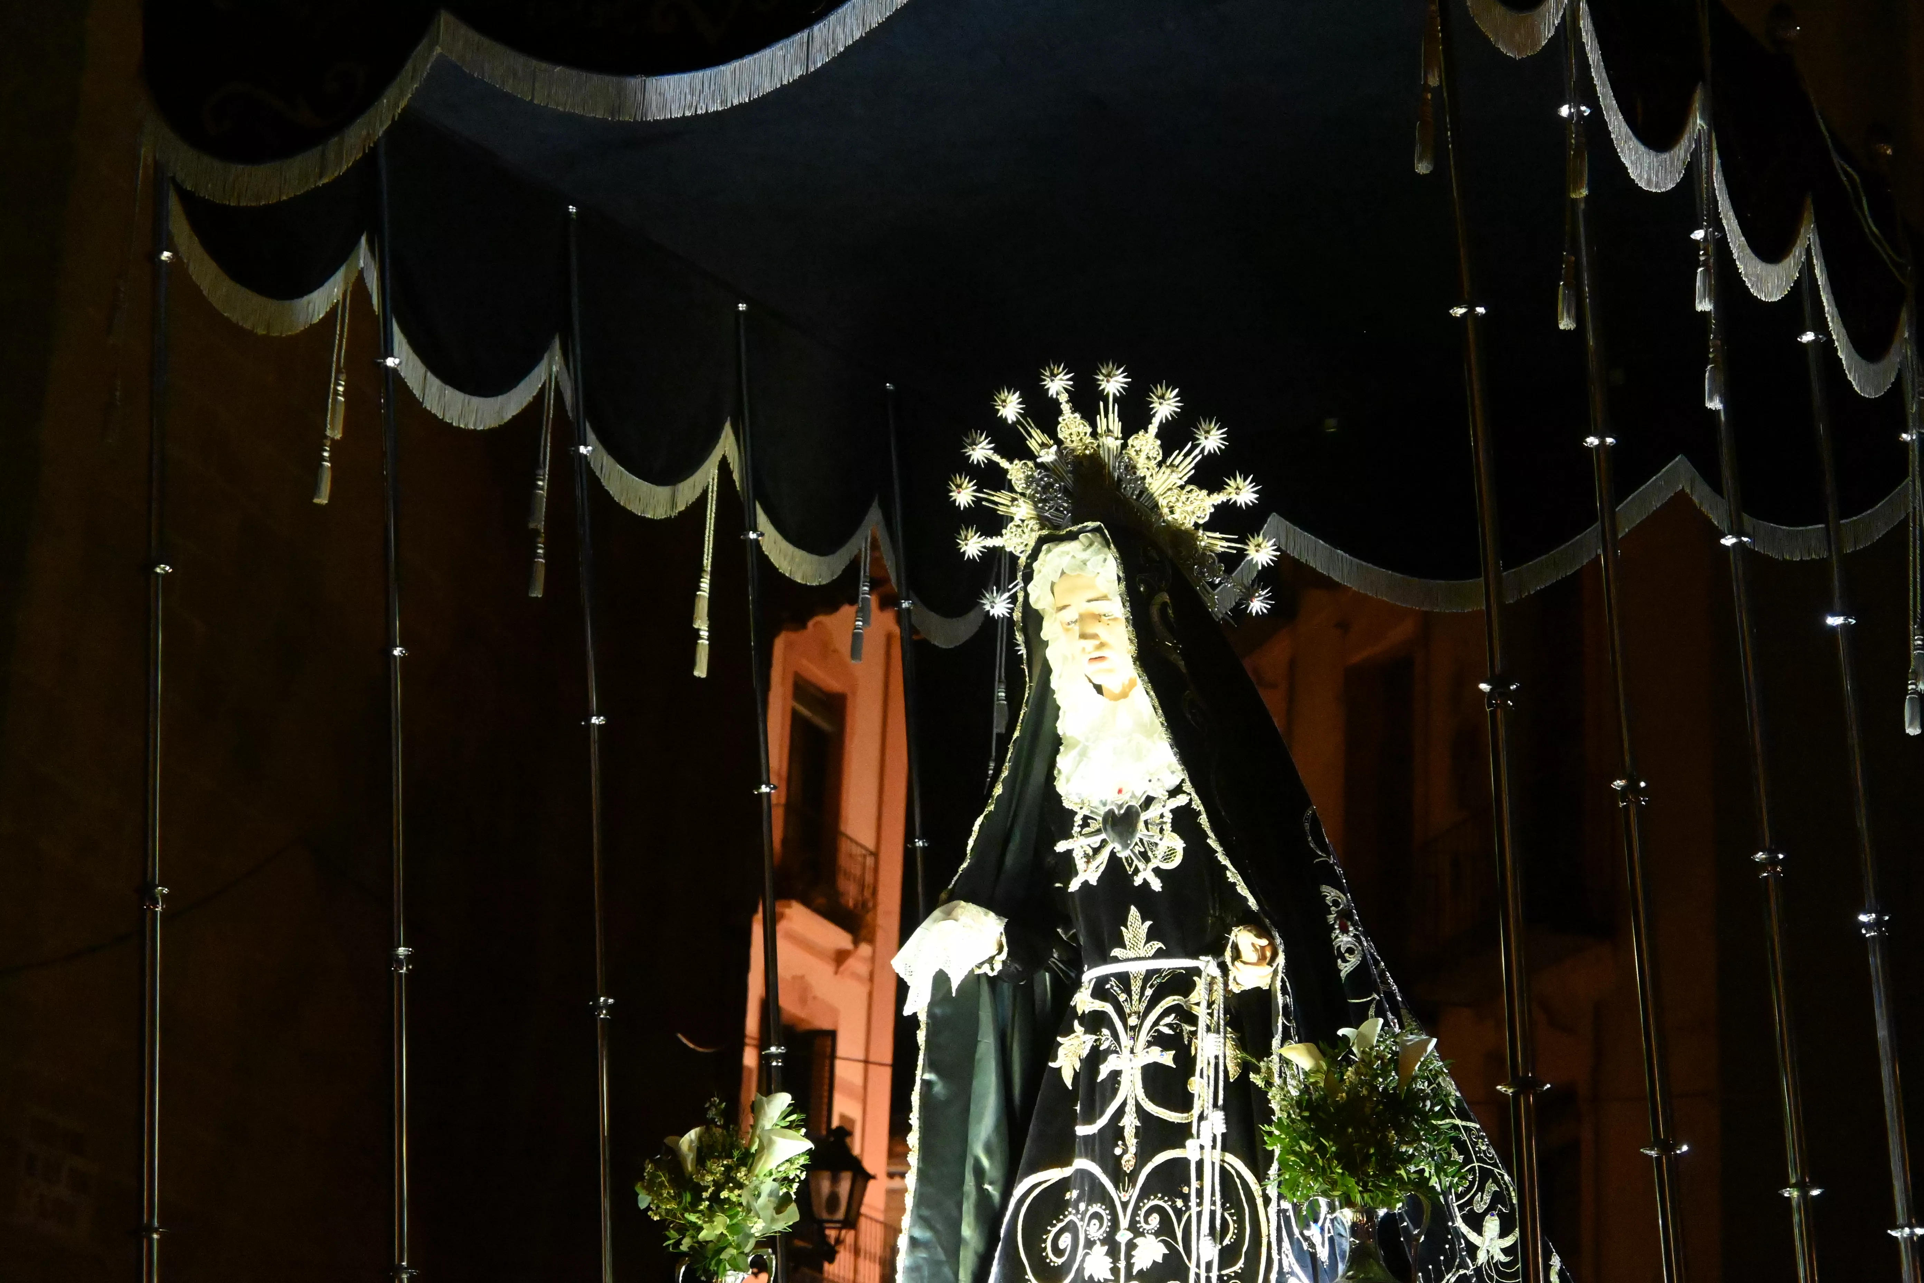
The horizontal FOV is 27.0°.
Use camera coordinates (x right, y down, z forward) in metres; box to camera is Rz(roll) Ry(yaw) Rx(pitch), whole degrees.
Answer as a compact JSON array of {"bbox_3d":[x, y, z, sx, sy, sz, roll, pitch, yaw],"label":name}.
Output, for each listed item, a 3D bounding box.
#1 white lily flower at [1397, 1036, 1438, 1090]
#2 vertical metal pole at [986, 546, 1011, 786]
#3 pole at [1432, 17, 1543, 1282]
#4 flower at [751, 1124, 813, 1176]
[{"bbox_3d":[0.613,0.567,5.394,0.062,0.080,0.060,-13,-18,34],"label":"white lily flower"},{"bbox_3d":[0.077,0.065,8.184,0.050,0.560,0.050,-3,-15,0],"label":"vertical metal pole"},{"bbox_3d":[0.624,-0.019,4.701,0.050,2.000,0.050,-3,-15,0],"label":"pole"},{"bbox_3d":[-0.261,0.734,5.789,0.090,0.080,0.075,-11,-17,28],"label":"flower"}]

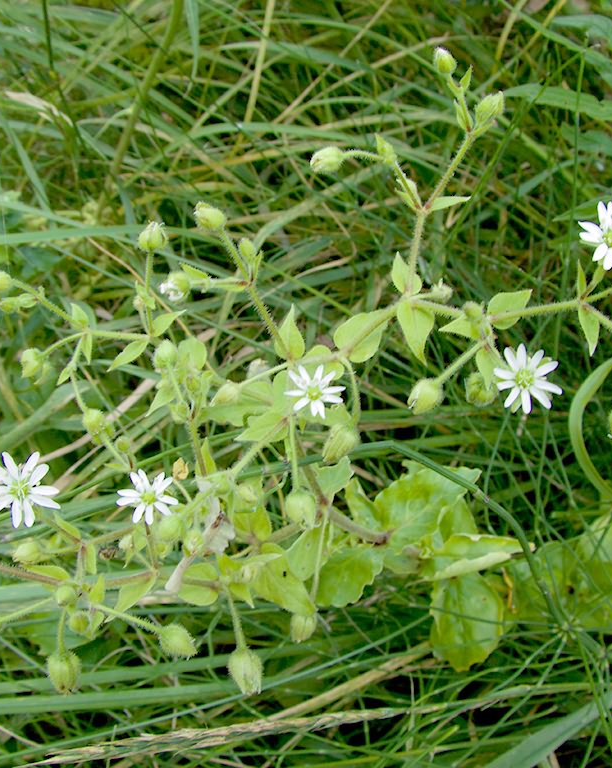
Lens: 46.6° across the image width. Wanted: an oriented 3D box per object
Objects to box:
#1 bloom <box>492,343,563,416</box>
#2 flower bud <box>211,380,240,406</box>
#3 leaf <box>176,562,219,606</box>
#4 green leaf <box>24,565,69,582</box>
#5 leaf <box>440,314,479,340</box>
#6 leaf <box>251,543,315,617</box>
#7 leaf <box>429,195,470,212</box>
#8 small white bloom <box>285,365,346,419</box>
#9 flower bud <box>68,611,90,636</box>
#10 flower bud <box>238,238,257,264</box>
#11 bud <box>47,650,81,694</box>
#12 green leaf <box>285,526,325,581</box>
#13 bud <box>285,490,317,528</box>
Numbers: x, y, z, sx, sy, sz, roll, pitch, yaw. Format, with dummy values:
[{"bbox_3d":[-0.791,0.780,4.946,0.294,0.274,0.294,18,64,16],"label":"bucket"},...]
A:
[{"bbox_3d":[0.070,-0.001,0.222,0.022,0.007,0.022,0,77,10],"label":"bloom"},{"bbox_3d":[-0.025,0.003,0.225,0.011,0.008,0.008,-38,90,-11],"label":"flower bud"},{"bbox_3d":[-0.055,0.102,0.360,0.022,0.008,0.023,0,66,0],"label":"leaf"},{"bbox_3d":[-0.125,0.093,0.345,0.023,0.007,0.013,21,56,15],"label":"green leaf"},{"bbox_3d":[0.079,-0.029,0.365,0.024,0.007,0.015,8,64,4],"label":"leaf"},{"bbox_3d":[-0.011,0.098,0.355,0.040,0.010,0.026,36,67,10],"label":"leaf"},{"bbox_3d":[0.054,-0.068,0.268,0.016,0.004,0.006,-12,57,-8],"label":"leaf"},{"bbox_3d":[0.003,0.002,0.235,0.020,0.008,0.019,0,66,3],"label":"small white bloom"},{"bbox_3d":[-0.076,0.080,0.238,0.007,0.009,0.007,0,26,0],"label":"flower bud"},{"bbox_3d":[-0.020,-0.046,0.247,0.006,0.009,0.006,-14,21,4],"label":"flower bud"},{"bbox_3d":[-0.072,0.085,0.210,0.010,0.013,0.010,-3,12,1],"label":"bud"},{"bbox_3d":[-0.001,0.056,0.235,0.013,0.005,0.020,17,69,13],"label":"green leaf"},{"bbox_3d":[-0.002,0.039,0.223,0.009,0.012,0.009,0,41,0],"label":"bud"}]

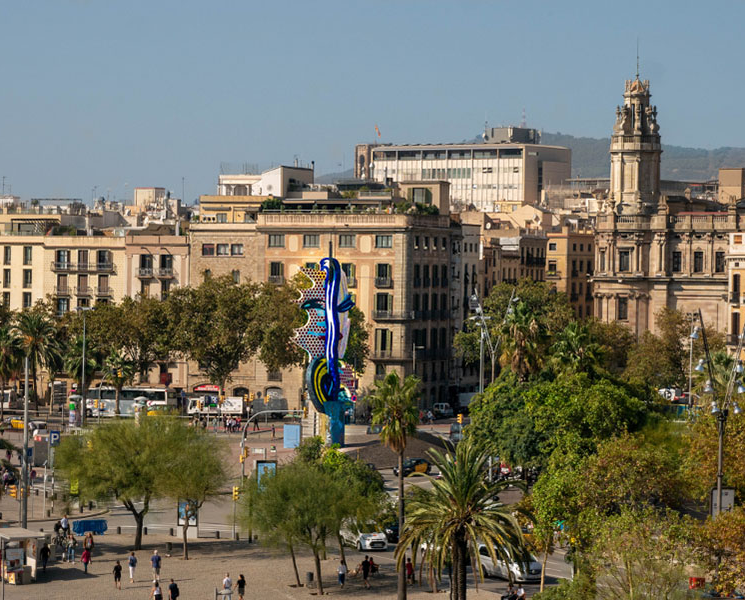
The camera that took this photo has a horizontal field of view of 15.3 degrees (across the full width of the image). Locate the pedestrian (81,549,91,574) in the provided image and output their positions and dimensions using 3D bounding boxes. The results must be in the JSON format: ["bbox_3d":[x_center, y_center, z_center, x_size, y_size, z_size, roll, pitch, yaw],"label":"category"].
[{"bbox_3d":[-16.113,14.662,156.252,0.520,1.520,0.400,1,0,-6],"label":"pedestrian"}]

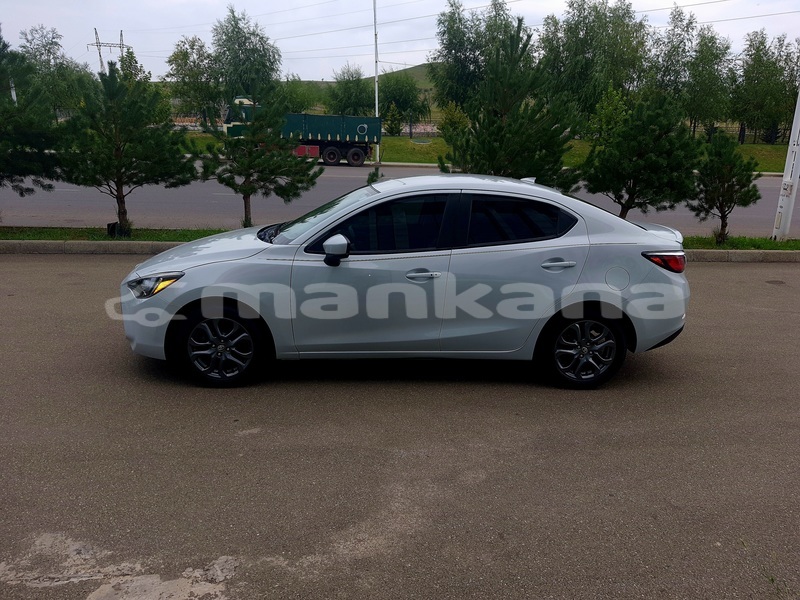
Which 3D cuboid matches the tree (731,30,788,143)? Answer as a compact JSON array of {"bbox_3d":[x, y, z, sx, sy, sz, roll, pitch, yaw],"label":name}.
[{"bbox_3d":[24.843,-14.634,41.550,4.000,7.370,3.880,9,18,28],"label":"tree"}]

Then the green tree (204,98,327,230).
[{"bbox_3d":[-2.098,-1.971,9.202,1.890,2.060,1.800,0,15,0],"label":"green tree"}]

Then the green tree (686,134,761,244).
[{"bbox_3d":[4.963,-1.705,9.225,1.100,1.730,1.070,9,18,27],"label":"green tree"}]

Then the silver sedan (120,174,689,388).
[{"bbox_3d":[0.038,-0.274,4.918,4.340,1.470,1.720,0,15,1],"label":"silver sedan"}]

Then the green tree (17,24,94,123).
[{"bbox_3d":[-23.744,-15.333,41.436,5.380,6.750,5.220,-8,18,-27],"label":"green tree"}]

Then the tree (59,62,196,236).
[{"bbox_3d":[-4.140,-2.239,9.142,2.040,2.570,1.970,-6,17,-23],"label":"tree"}]

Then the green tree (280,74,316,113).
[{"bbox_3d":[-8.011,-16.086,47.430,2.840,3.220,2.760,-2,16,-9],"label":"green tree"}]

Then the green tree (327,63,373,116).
[{"bbox_3d":[-3.734,-15.035,44.614,3.400,4.860,3.230,0,15,0],"label":"green tree"}]

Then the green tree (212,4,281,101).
[{"bbox_3d":[-11.061,-16.724,43.626,4.900,8.640,4.660,0,15,0],"label":"green tree"}]

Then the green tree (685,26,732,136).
[{"bbox_3d":[21.319,-14.954,41.562,3.320,7.310,3.150,0,15,0],"label":"green tree"}]

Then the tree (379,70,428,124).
[{"bbox_3d":[0.265,-15.256,45.572,3.790,4.030,3.680,0,16,0],"label":"tree"}]

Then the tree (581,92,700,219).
[{"bbox_3d":[3.677,-1.998,9.196,1.780,2.230,1.730,6,17,20],"label":"tree"}]

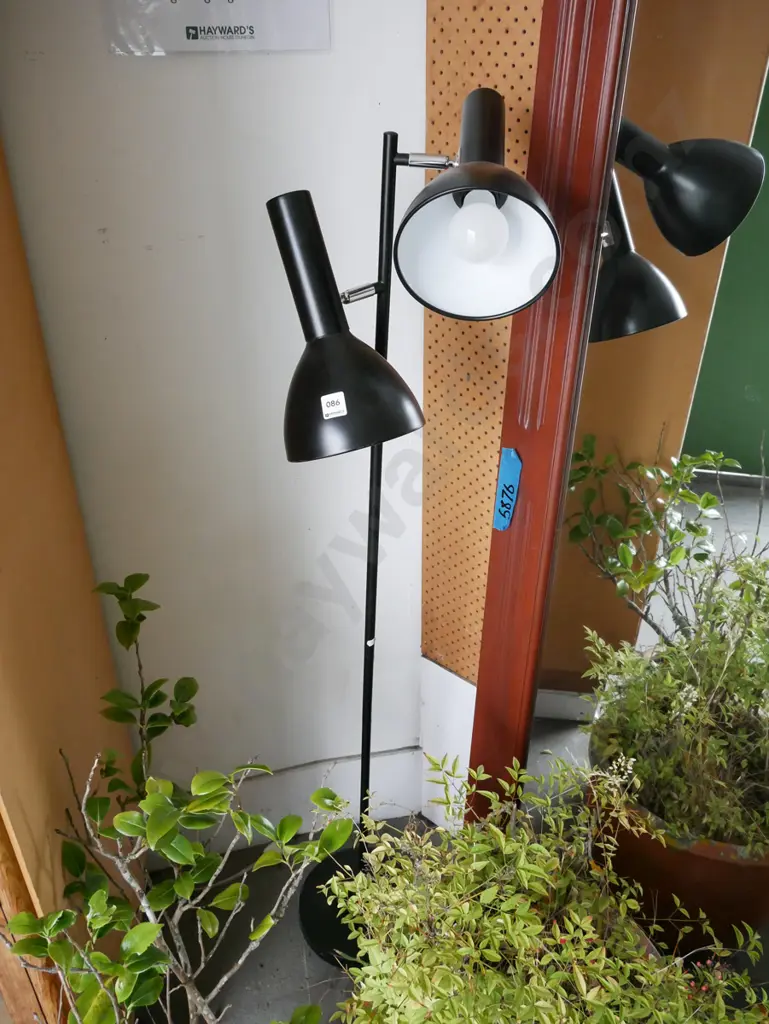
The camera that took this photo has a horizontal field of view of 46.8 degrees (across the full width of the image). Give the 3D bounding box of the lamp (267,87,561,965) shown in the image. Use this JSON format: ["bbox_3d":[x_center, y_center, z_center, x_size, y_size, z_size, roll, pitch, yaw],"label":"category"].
[{"bbox_3d":[-0.001,0.208,1.352,0.320,1.525,0.350,-1,34,-3],"label":"lamp"}]

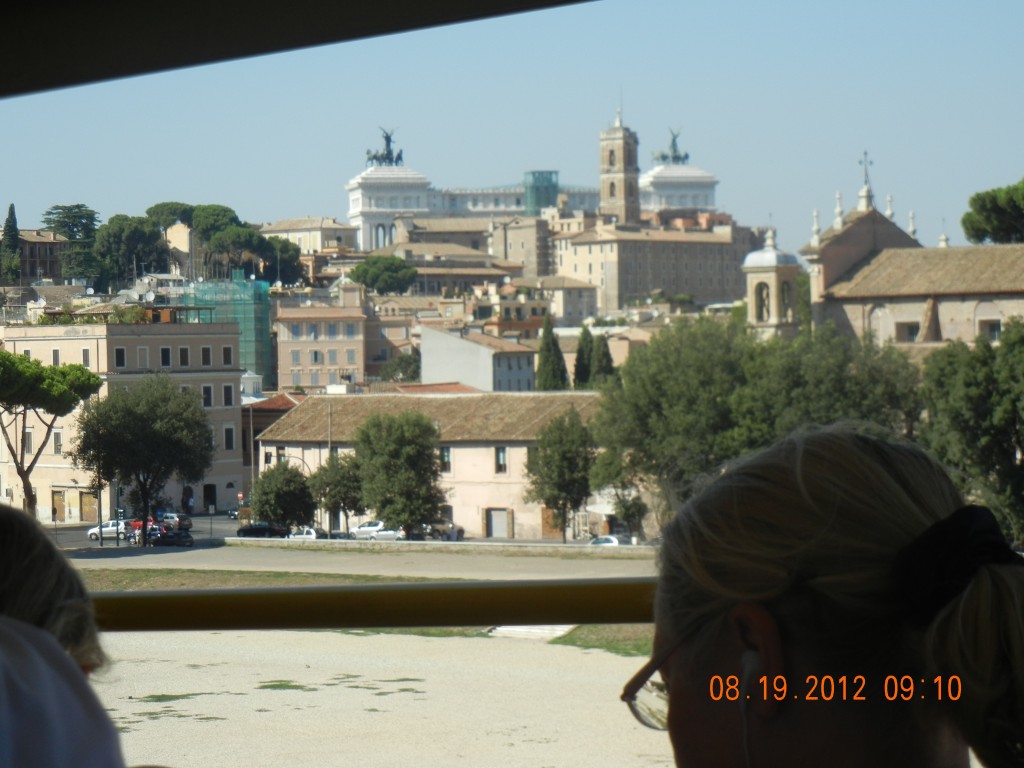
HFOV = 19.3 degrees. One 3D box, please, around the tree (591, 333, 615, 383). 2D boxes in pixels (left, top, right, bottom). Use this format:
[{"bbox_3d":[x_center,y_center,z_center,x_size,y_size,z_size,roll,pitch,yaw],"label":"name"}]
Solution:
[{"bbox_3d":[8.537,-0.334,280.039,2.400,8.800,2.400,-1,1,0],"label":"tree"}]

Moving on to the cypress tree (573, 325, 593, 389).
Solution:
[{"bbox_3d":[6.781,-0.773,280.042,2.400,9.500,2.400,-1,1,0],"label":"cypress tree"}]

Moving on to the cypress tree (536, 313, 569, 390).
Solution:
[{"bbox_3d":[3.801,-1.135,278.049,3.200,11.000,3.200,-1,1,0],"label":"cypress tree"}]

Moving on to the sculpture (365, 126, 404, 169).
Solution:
[{"bbox_3d":[-40.017,-74.227,947.000,10.300,12.500,8.500,-1,1,-14],"label":"sculpture"}]

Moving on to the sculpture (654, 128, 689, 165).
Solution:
[{"bbox_3d":[51.435,-76.749,973.000,10.300,12.300,8.500,-1,1,-14],"label":"sculpture"}]

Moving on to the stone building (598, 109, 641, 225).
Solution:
[{"bbox_3d":[28.343,-56.659,797.000,7.800,31.000,7.800,-1,1,32],"label":"stone building"}]

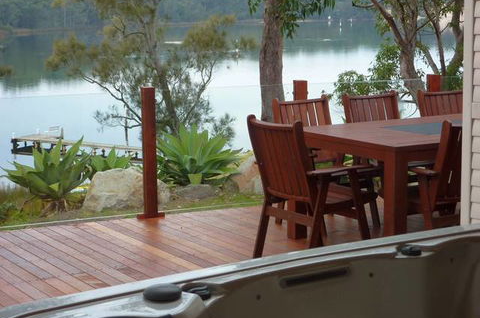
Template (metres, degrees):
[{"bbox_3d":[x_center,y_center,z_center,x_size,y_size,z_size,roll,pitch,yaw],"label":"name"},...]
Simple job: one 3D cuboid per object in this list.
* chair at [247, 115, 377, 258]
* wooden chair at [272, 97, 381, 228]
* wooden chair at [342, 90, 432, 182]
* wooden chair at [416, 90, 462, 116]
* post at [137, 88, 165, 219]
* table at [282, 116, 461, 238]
[{"bbox_3d":[0.441,0.183,5.707,0.651,0.923,0.571,-7,11,-36],"label":"chair"},{"bbox_3d":[0.621,0.026,6.719,0.571,0.923,0.651,-7,11,-35],"label":"wooden chair"},{"bbox_3d":[1.189,-0.029,7.032,0.571,0.923,0.651,-6,10,-33],"label":"wooden chair"},{"bbox_3d":[1.742,-0.072,7.274,0.571,0.923,0.651,-5,10,-28],"label":"wooden chair"},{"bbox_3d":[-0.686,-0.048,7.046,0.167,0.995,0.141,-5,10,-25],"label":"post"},{"bbox_3d":[1.565,0.139,6.460,2.222,0.758,1.116,-6,10,-31],"label":"table"}]

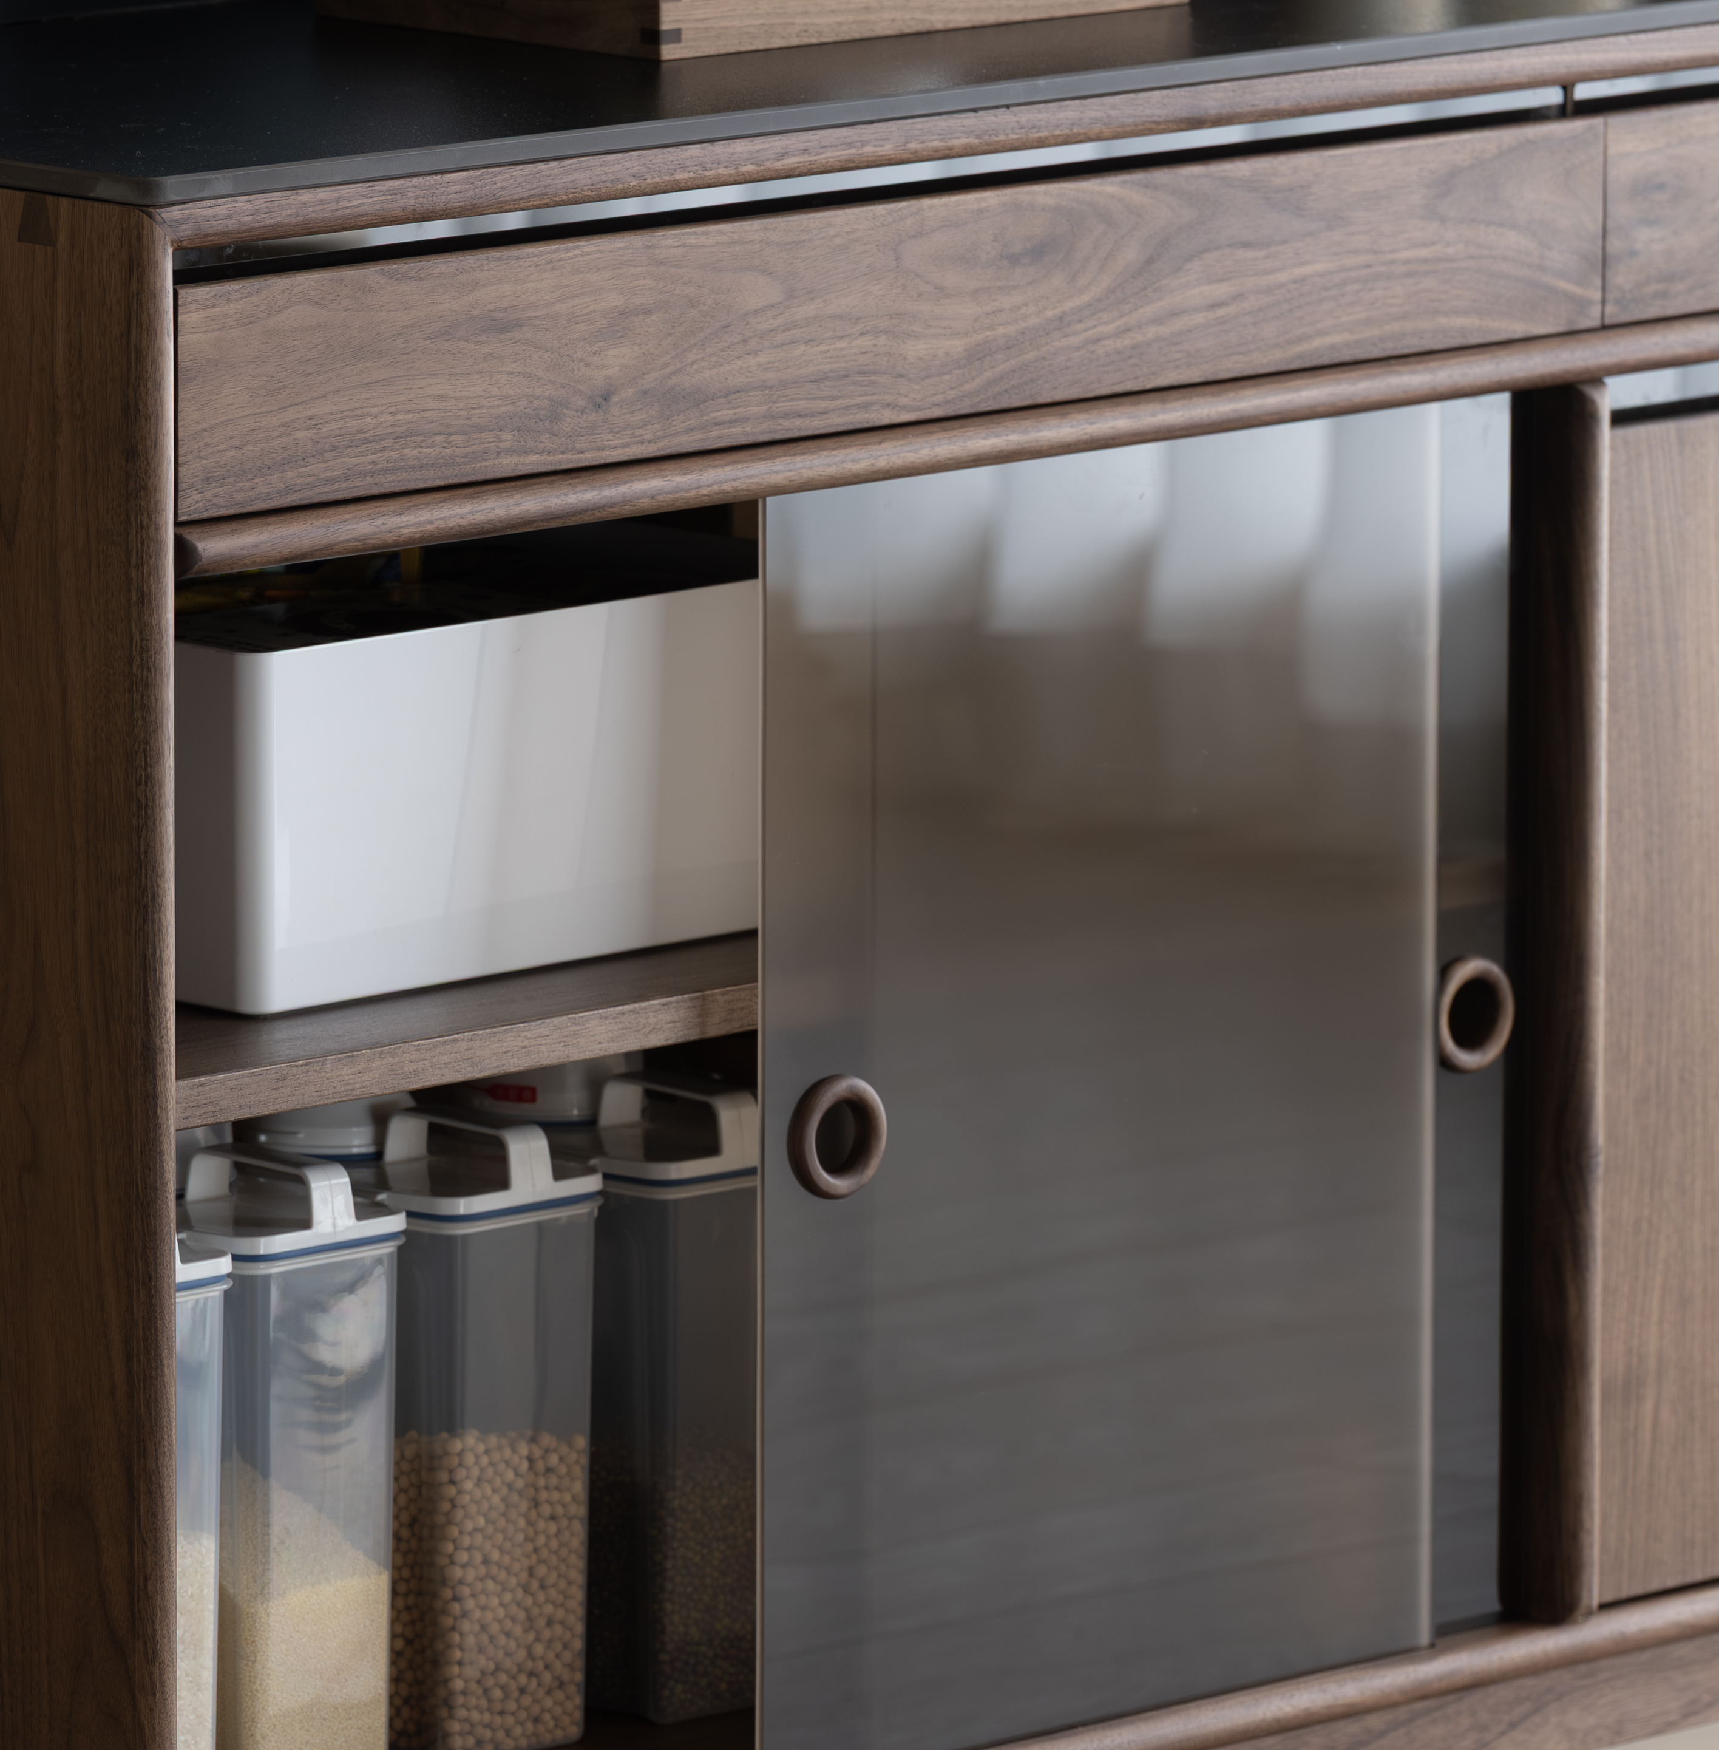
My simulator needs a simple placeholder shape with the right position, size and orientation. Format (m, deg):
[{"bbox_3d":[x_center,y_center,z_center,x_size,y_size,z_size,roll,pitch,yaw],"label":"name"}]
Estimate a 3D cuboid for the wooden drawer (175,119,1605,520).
[{"bbox_3d":[-0.098,-0.249,5.826,0.795,0.090,0.355,-9,14,-44],"label":"wooden drawer"}]

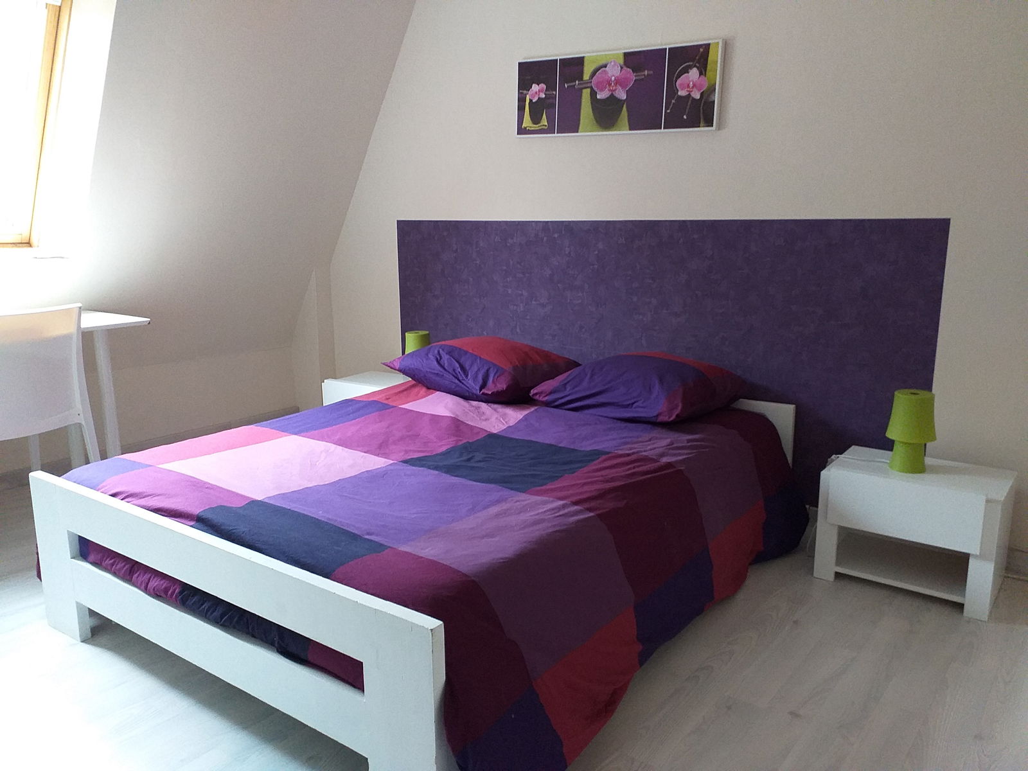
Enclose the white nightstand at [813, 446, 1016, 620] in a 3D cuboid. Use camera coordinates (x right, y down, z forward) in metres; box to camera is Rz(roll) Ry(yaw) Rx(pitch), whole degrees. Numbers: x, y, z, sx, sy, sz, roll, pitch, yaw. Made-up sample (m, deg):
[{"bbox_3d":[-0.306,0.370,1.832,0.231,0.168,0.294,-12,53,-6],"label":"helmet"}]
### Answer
[{"bbox_3d":[1.283,0.452,2.486,0.494,0.364,0.380,9,14,37],"label":"white nightstand"}]

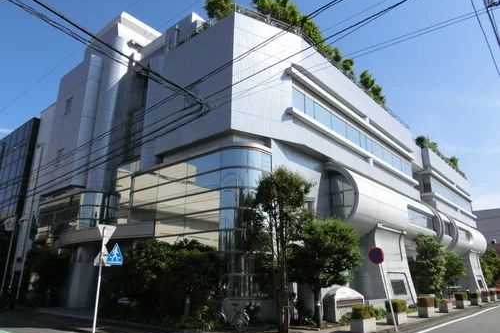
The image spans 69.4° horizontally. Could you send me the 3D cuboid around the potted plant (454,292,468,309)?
[{"bbox_3d":[13.017,8.285,22.364,0.580,0.920,0.980,-14,-22,39],"label":"potted plant"}]

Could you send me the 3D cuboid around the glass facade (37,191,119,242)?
[{"bbox_3d":[-12.670,3.838,26.143,8.635,2.620,2.056,-14,-22,39],"label":"glass facade"}]

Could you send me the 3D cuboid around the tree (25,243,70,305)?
[{"bbox_3d":[-12.898,7.128,23.566,2.700,3.754,2.700,-14,-23,39],"label":"tree"}]

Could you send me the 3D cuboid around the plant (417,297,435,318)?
[{"bbox_3d":[8.477,6.750,17.412,0.450,0.908,1.040,-14,-23,39],"label":"plant"}]

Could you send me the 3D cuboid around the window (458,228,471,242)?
[{"bbox_3d":[20.173,6.412,33.976,0.150,1.228,5.613,-14,-23,39],"label":"window"}]

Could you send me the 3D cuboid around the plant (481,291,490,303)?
[{"bbox_3d":[18.142,10.088,27.960,0.570,0.840,0.980,-14,-22,39],"label":"plant"}]

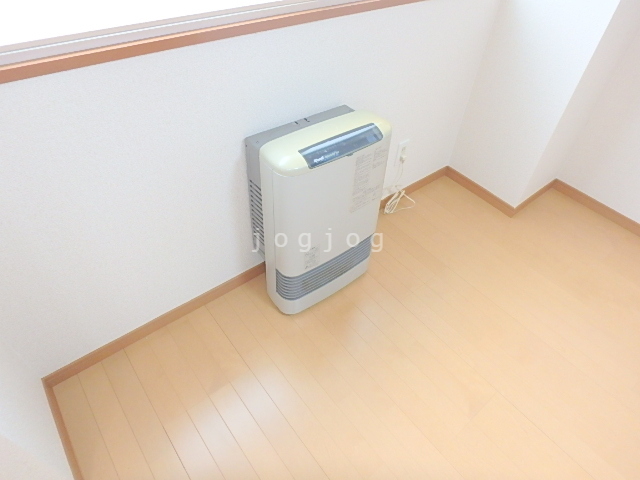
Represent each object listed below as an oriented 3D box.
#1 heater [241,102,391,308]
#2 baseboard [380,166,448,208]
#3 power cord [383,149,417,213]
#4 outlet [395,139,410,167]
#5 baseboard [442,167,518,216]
[{"bbox_3d":[-0.007,-0.082,1.375,0.413,0.672,0.223,-28,53,-28],"label":"heater"},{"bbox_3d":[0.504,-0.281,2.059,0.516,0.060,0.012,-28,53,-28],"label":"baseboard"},{"bbox_3d":[0.402,-0.280,1.872,0.190,0.310,0.085,-28,53,-28],"label":"power cord"},{"bbox_3d":[0.381,-0.398,1.787,0.070,0.120,0.014,-28,53,-28],"label":"outlet"},{"bbox_3d":[0.842,-0.262,2.060,0.012,0.060,0.440,-26,52,-27],"label":"baseboard"}]

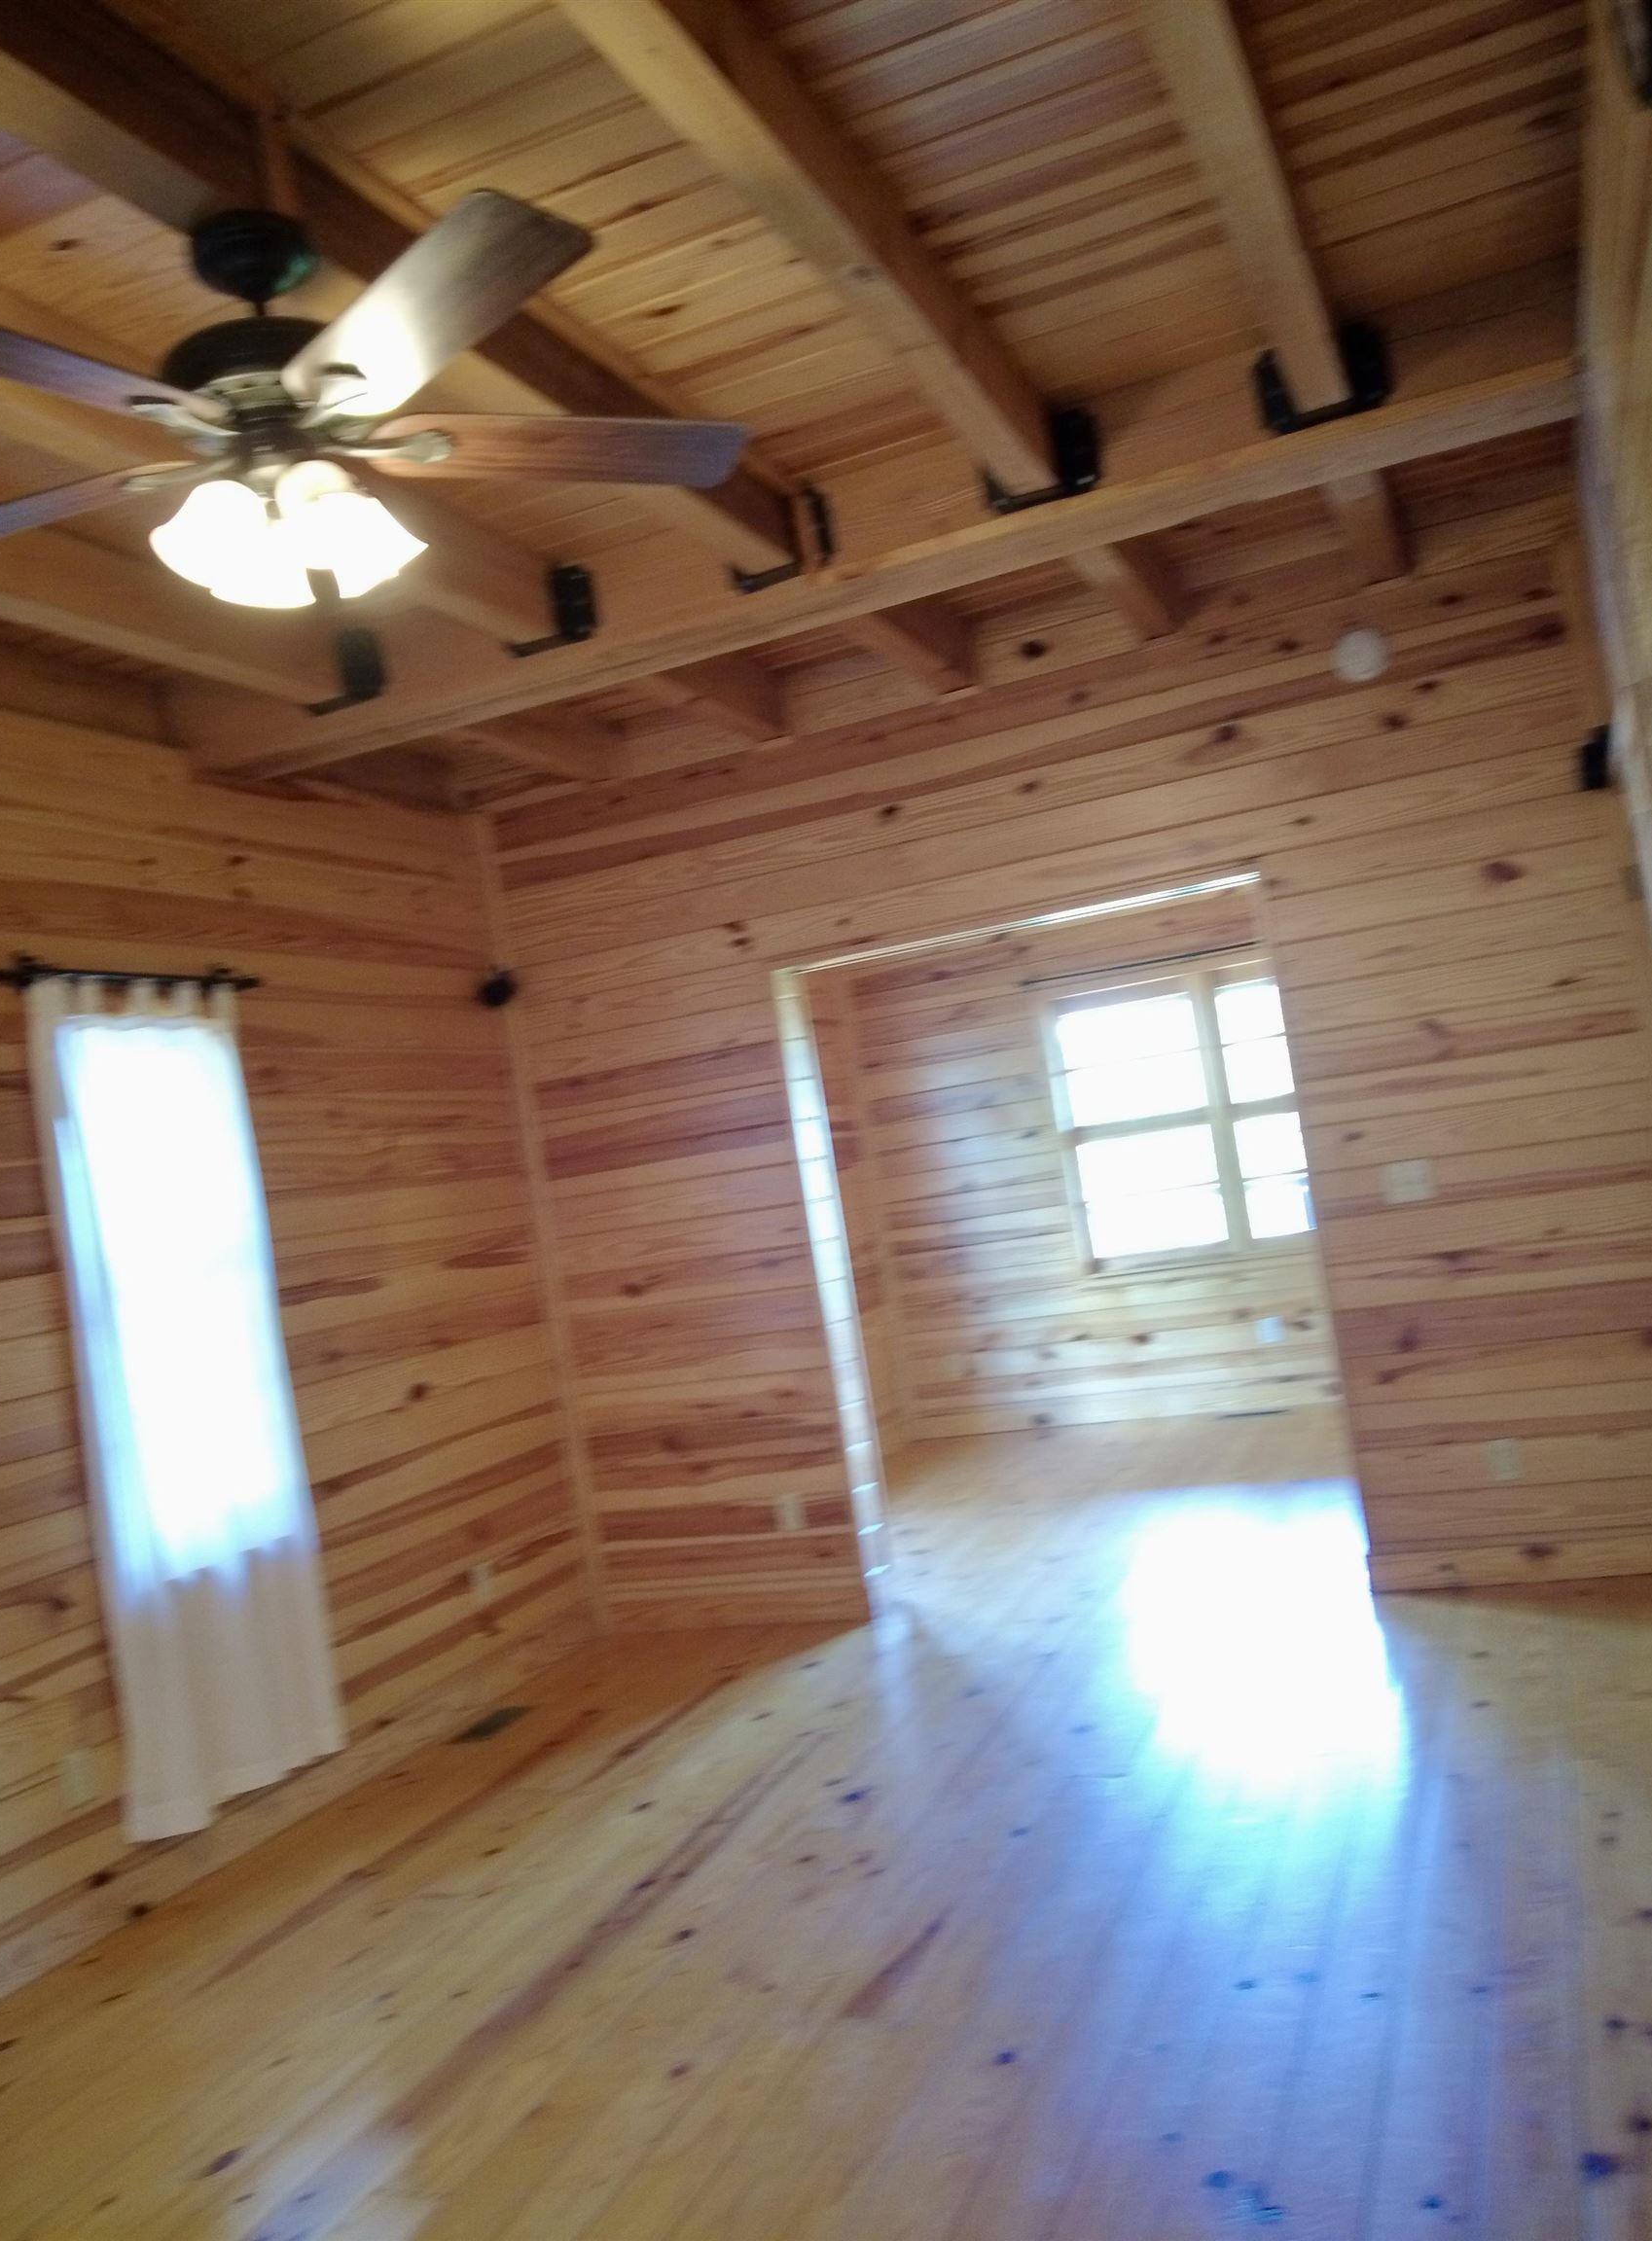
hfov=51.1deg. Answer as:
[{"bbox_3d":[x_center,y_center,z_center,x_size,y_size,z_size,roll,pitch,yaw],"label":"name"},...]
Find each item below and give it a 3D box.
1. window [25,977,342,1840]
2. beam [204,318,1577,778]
[{"bbox_3d":[-1.571,0.652,4.279,0.075,2.006,0.710,-10,-2,22],"label":"window"},{"bbox_3d":[-0.060,-1.368,4.260,3.534,0.235,0.241,-10,-2,22],"label":"beam"}]

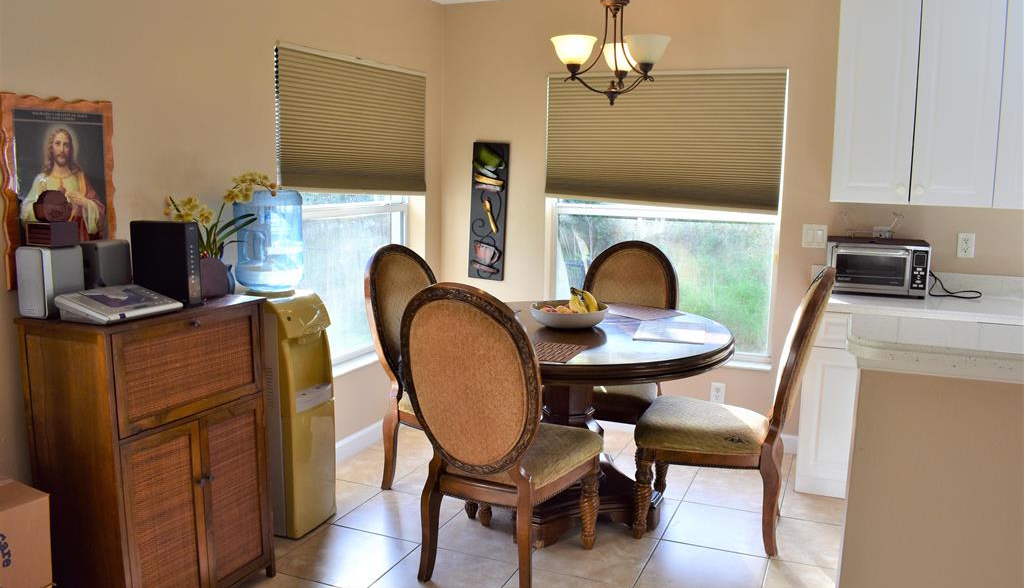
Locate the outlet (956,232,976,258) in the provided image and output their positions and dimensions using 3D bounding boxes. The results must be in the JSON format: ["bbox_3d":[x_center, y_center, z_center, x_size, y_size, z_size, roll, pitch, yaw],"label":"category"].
[{"bbox_3d":[2.190,-0.233,3.699,0.074,0.116,0.010,4,8,23],"label":"outlet"}]

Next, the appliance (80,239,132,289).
[{"bbox_3d":[-1.342,-0.069,2.523,0.125,0.205,0.125,4,8,23],"label":"appliance"}]

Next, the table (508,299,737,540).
[{"bbox_3d":[0.233,0.549,3.419,1.470,0.800,1.470,4,8,23],"label":"table"}]

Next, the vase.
[{"bbox_3d":[-1.061,-0.065,2.715,0.125,0.150,0.125,4,8,23],"label":"vase"}]

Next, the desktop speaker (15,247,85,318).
[{"bbox_3d":[-1.383,-0.040,2.301,0.125,0.207,0.125,4,8,23],"label":"desktop speaker"}]

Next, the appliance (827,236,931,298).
[{"bbox_3d":[1.757,-0.124,3.702,0.415,0.245,0.290,4,8,23],"label":"appliance"}]

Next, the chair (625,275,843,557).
[{"bbox_3d":[0.902,0.432,3.117,0.715,1.125,0.525,4,8,22],"label":"chair"}]

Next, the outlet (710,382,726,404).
[{"bbox_3d":[1.146,0.550,4.259,0.073,0.115,0.010,4,8,23],"label":"outlet"}]

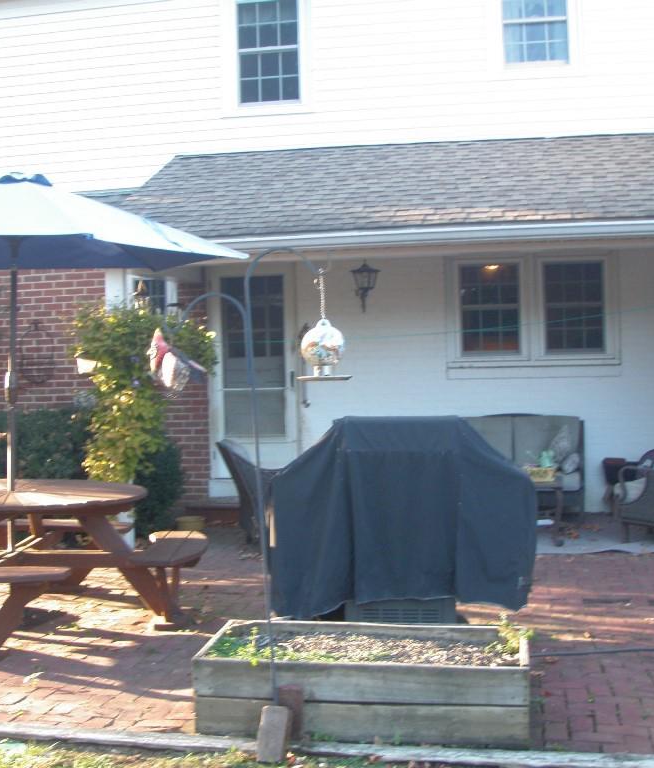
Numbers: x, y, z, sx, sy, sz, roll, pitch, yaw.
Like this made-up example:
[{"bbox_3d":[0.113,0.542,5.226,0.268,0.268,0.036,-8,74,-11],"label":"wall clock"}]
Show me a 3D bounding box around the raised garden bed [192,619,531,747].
[{"bbox_3d":[0.158,1.166,4.448,1.250,0.285,0.650,-1,1,11],"label":"raised garden bed"}]

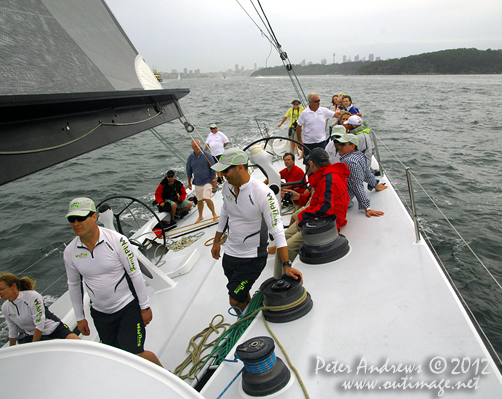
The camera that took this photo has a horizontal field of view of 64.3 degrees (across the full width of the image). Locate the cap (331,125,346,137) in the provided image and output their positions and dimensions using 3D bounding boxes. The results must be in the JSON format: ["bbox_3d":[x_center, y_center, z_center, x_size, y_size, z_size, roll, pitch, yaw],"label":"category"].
[{"bbox_3d":[1.095,-0.853,5.000,0.180,0.135,0.260,10,20,30],"label":"cap"}]

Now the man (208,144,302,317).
[{"bbox_3d":[0.067,0.476,3.188,0.720,1.760,0.500,12,21,35],"label":"man"}]

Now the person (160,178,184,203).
[{"bbox_3d":[-1.706,-0.057,8.955,0.750,1.160,0.750,-6,18,-17],"label":"person"}]

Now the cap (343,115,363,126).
[{"bbox_3d":[1.395,-1.074,5.450,0.270,0.130,0.180,6,18,20],"label":"cap"}]

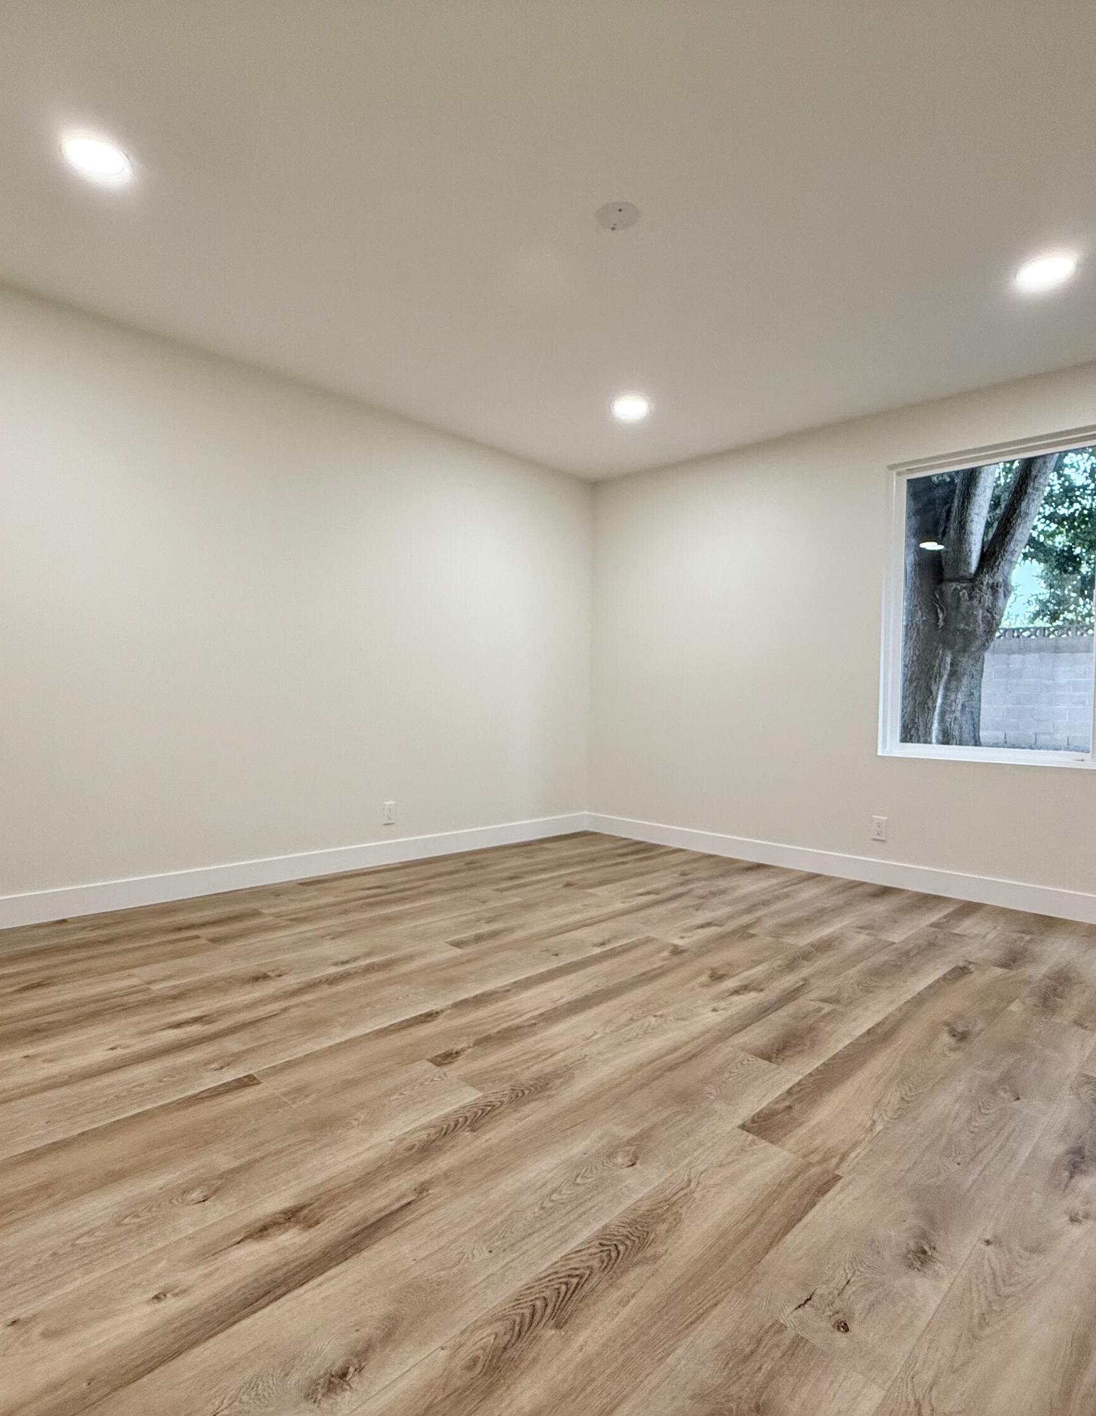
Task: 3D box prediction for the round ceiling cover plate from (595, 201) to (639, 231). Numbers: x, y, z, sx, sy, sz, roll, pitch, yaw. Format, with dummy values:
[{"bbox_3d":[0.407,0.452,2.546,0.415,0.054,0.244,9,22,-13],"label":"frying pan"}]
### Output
[{"bbox_3d":[0.216,-1.516,2.355,0.138,0.010,0.138,1,1,0],"label":"round ceiling cover plate"}]

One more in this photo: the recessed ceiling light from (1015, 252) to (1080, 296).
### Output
[{"bbox_3d":[1.700,-1.473,2.605,0.182,0.025,0.182,2,1,44],"label":"recessed ceiling light"}]

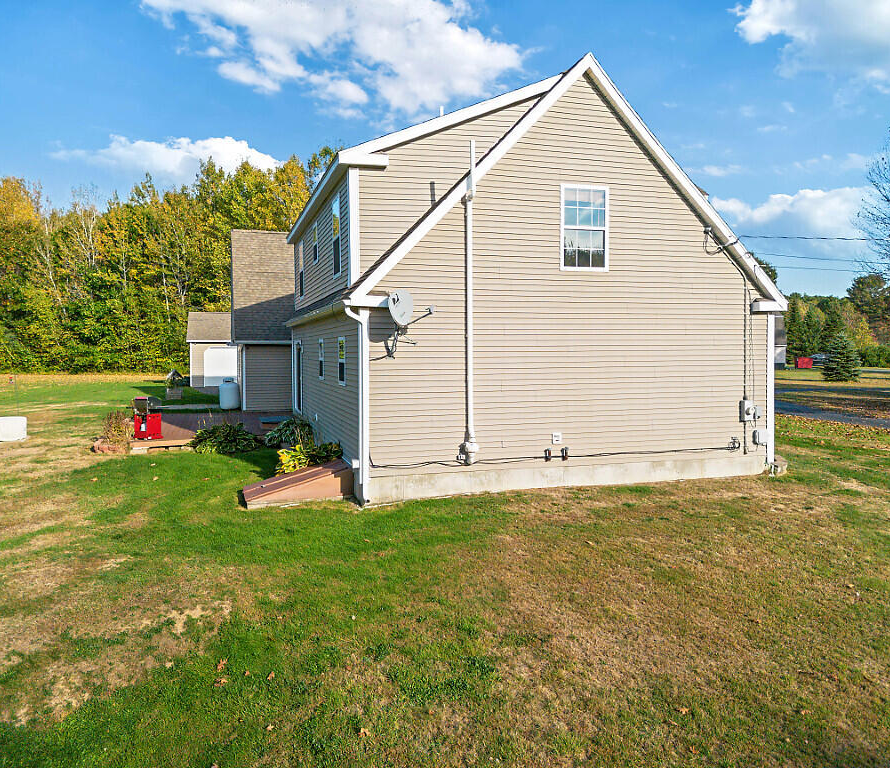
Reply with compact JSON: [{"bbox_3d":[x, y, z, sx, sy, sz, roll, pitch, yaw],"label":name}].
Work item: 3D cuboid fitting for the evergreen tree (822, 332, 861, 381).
[{"bbox_3d":[28.481,-1.975,51.000,2.800,3.800,2.800,-1,3,-17],"label":"evergreen tree"}]

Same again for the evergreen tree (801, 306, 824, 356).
[{"bbox_3d":[51.620,-6.761,100.000,3.900,8.200,3.900,-1,3,-17],"label":"evergreen tree"}]

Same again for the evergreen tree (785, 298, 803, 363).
[{"bbox_3d":[53.993,-8.134,110.000,3.000,10.100,3.000,-1,3,-17],"label":"evergreen tree"}]

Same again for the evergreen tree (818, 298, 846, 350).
[{"bbox_3d":[59.880,-8.134,110.000,3.800,10.200,3.800,-1,3,-17],"label":"evergreen tree"}]

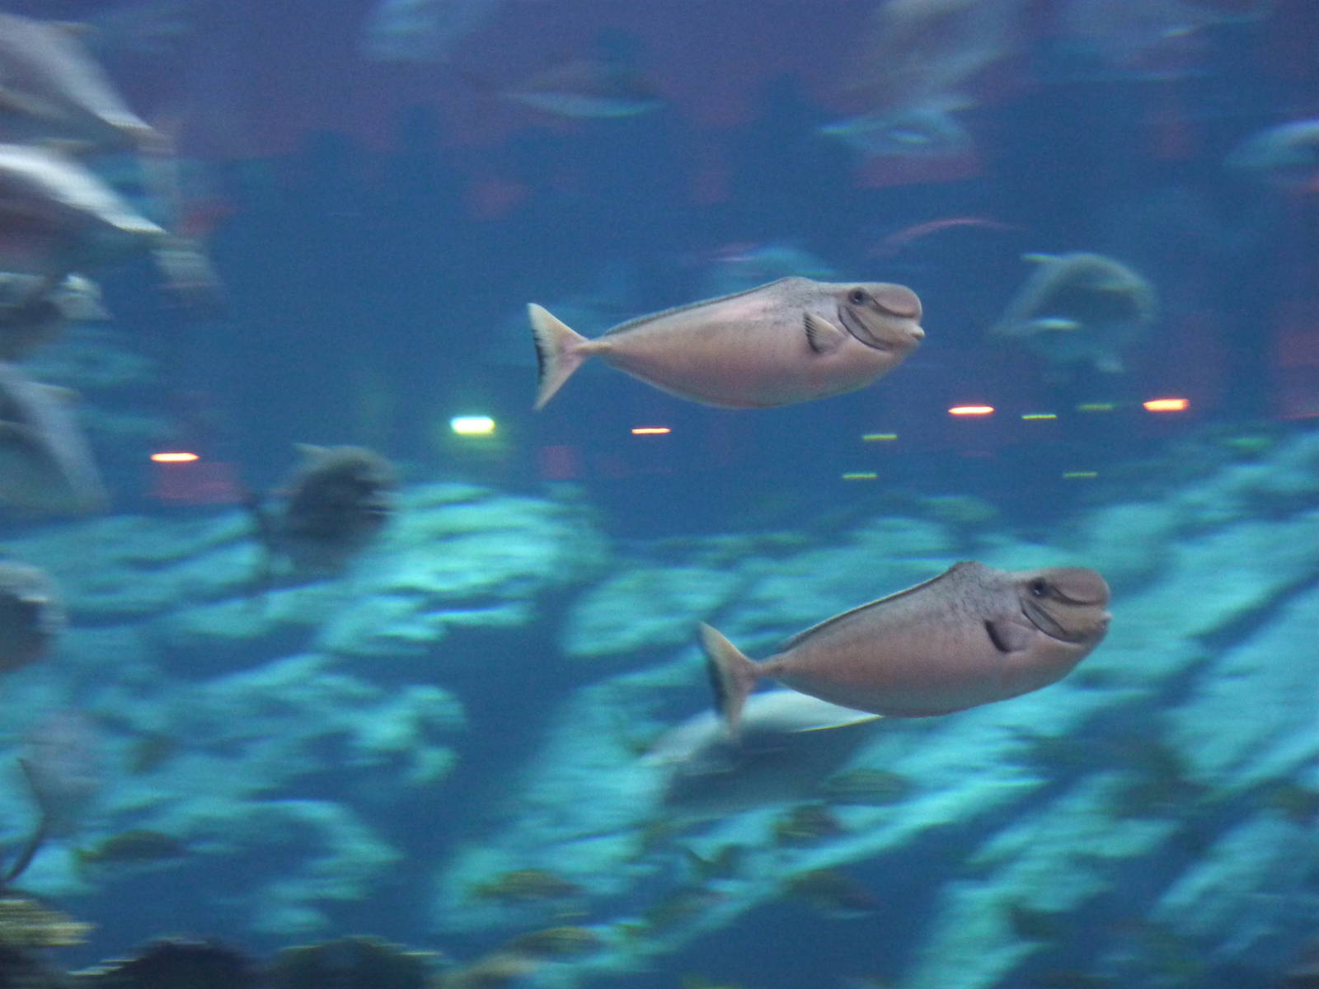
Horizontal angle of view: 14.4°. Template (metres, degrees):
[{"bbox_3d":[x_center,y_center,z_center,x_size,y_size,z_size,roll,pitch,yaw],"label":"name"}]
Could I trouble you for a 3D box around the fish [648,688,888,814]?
[{"bbox_3d":[0.157,0.387,7.800,0.360,0.146,0.076,-12,2,-10],"label":"fish"}]

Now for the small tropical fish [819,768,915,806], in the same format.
[{"bbox_3d":[0.365,0.515,9.200,0.167,0.065,0.034,0,0,0],"label":"small tropical fish"}]

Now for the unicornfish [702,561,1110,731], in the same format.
[{"bbox_3d":[0.271,0.169,5.750,0.456,0.155,0.090,-11,3,-15],"label":"unicornfish"}]

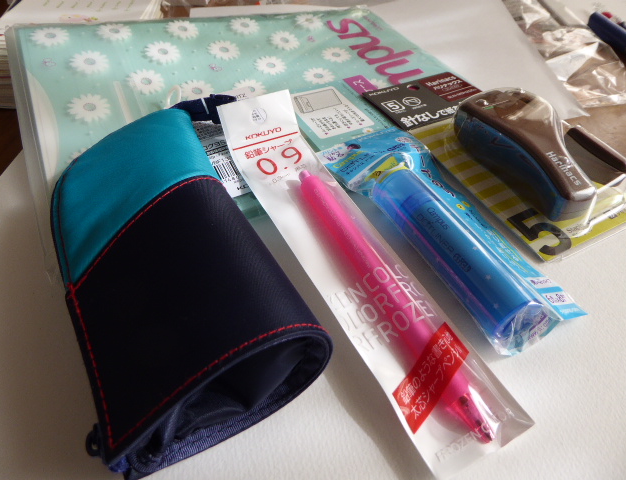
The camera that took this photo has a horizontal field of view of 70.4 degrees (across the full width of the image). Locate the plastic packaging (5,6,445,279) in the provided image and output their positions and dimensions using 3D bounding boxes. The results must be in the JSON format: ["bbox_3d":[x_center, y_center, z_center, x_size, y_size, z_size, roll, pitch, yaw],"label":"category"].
[{"bbox_3d":[-0.024,-0.104,0.309,0.309,0.010,0.225,-17,53,-25],"label":"plastic packaging"}]

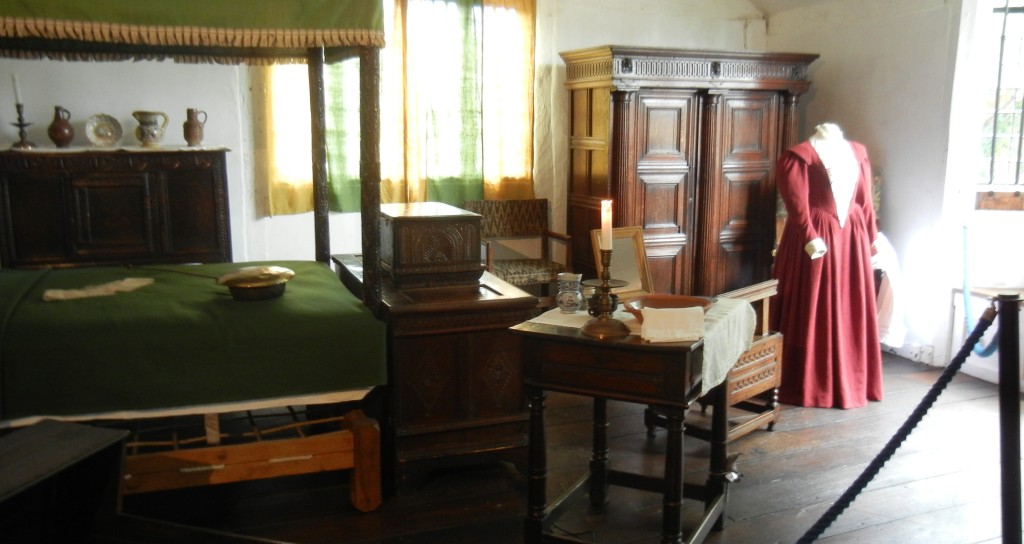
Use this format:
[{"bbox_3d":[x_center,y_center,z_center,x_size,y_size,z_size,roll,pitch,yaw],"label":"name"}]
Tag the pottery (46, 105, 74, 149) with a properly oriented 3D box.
[{"bbox_3d":[-2.556,-0.819,5.030,0.145,0.240,0.140,-3,10,-20],"label":"pottery"}]

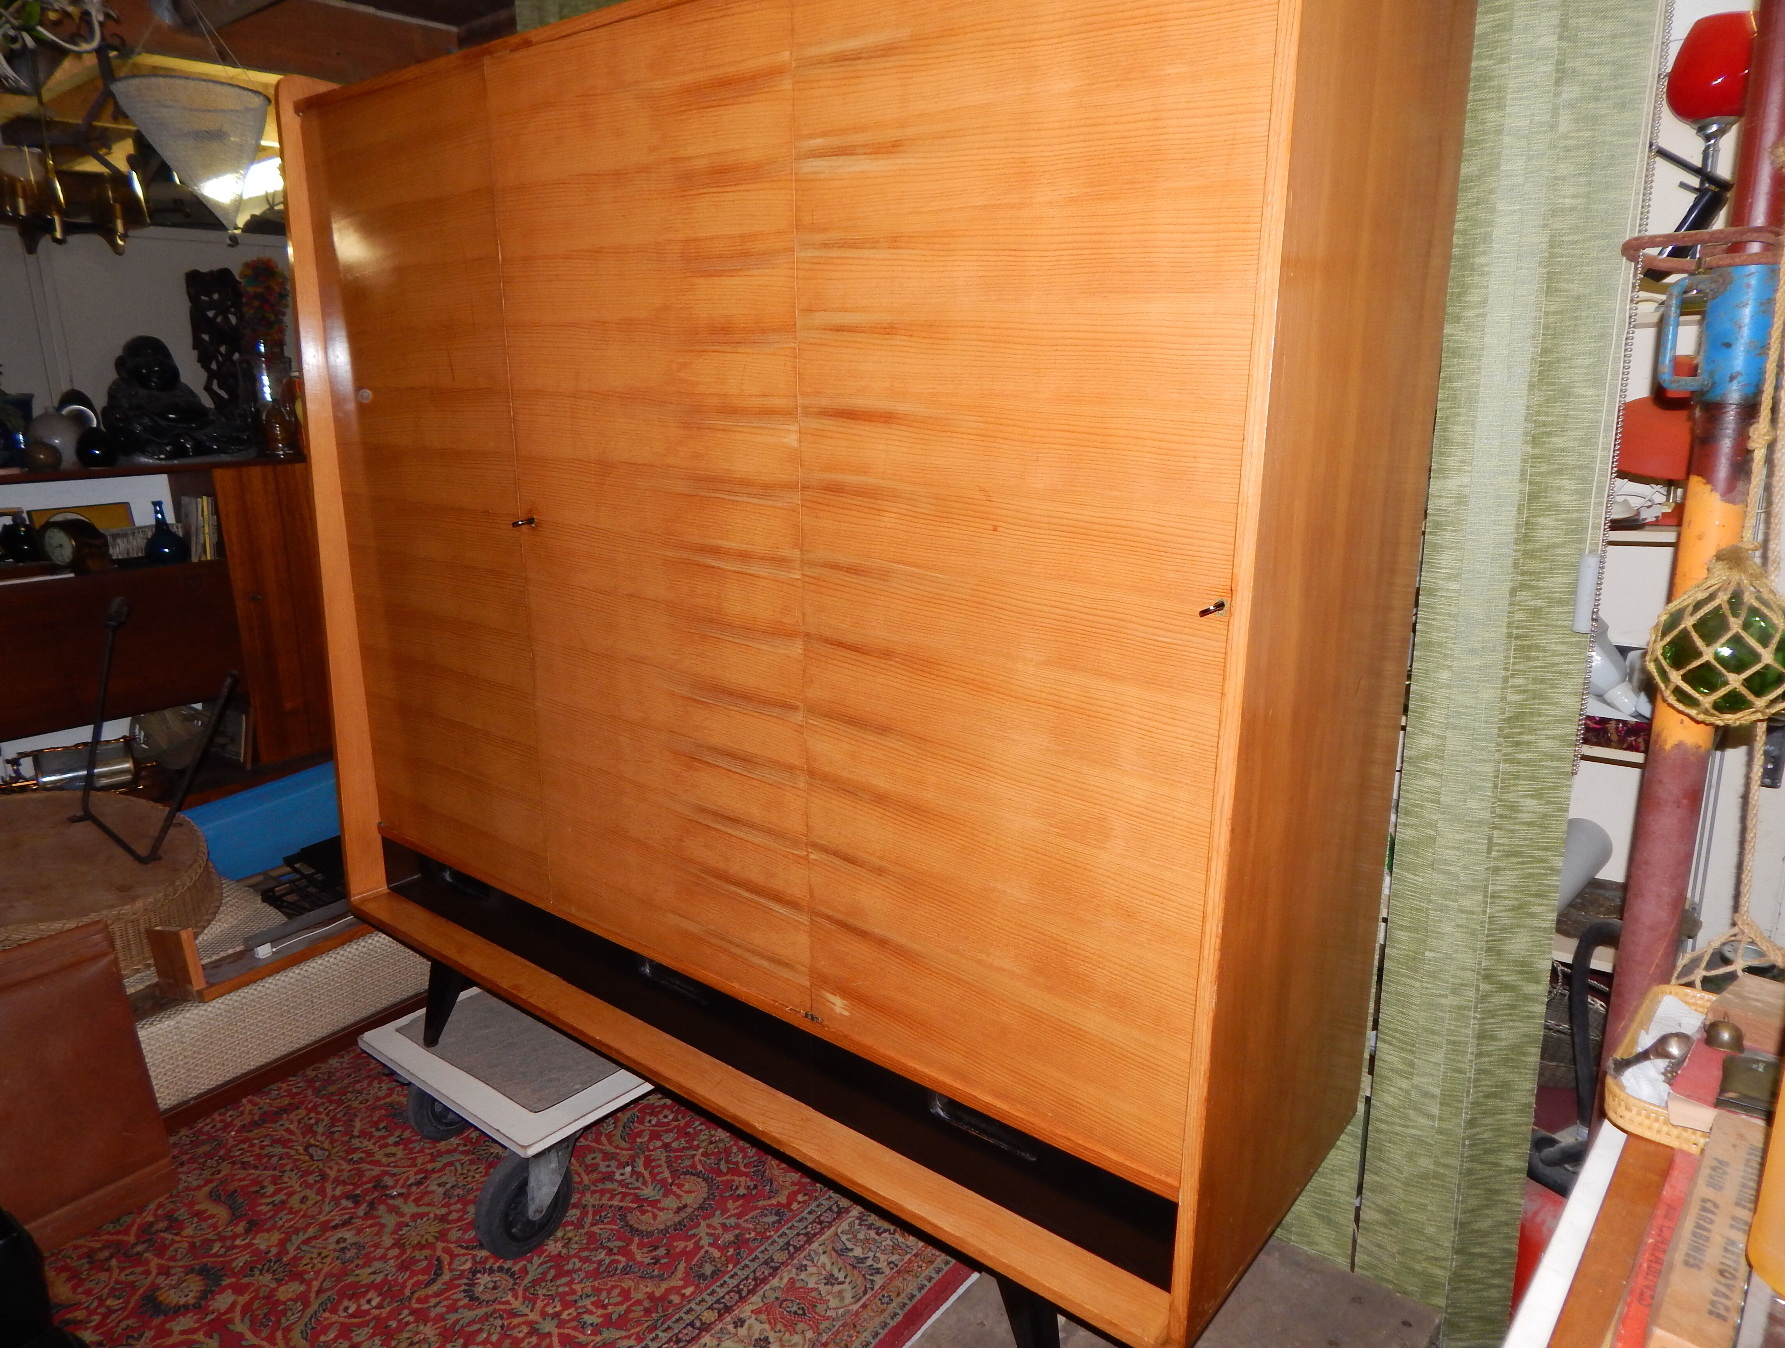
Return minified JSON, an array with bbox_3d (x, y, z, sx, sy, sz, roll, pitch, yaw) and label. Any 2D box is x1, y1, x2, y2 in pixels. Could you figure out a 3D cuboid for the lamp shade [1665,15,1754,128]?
[{"bbox_3d":[1.242,-0.896,1.700,0.141,0.133,0.141,11,17,37],"label":"lamp shade"}]

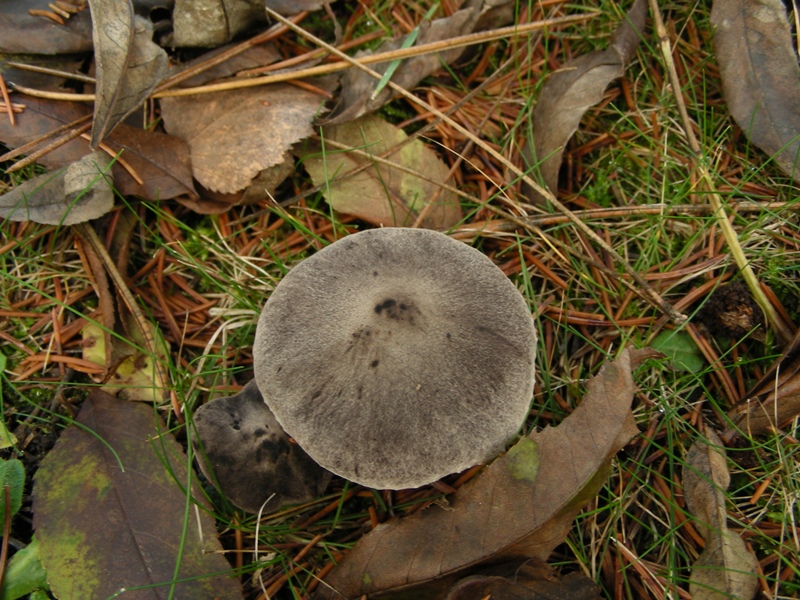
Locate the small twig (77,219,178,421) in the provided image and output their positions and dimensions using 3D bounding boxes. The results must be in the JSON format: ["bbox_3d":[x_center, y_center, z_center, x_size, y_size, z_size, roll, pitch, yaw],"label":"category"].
[{"bbox_3d":[-0.082,0.005,0.292,0.005,0.007,0.078,-27,65,-14],"label":"small twig"}]

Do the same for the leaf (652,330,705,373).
[{"bbox_3d":[0.085,0.015,0.285,0.012,0.006,0.016,-36,68,-17],"label":"leaf"}]

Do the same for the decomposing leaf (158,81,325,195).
[{"bbox_3d":[-0.054,-0.055,0.318,0.057,0.012,0.047,1,62,1],"label":"decomposing leaf"}]

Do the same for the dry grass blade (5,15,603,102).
[{"bbox_3d":[-0.031,-0.082,0.330,0.208,0.009,0.015,-8,62,-4],"label":"dry grass blade"}]

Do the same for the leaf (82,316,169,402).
[{"bbox_3d":[-0.083,0.018,0.286,0.030,0.008,0.026,4,62,2],"label":"leaf"}]

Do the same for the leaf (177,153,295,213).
[{"bbox_3d":[-0.054,-0.041,0.315,0.042,0.009,0.023,-18,63,-9],"label":"leaf"}]

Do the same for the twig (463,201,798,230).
[{"bbox_3d":[0.074,-0.028,0.308,0.111,0.006,0.004,-4,62,-2],"label":"twig"}]

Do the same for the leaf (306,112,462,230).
[{"bbox_3d":[-0.007,-0.041,0.315,0.043,0.009,0.051,-12,63,-7],"label":"leaf"}]

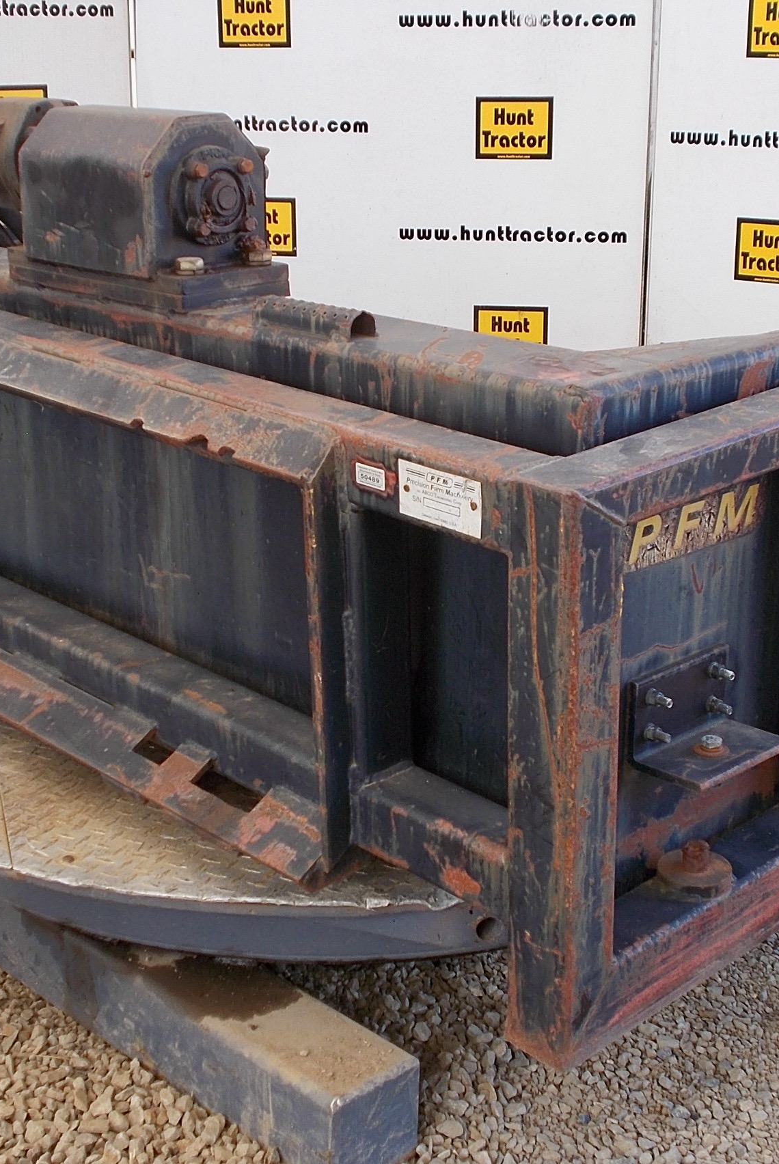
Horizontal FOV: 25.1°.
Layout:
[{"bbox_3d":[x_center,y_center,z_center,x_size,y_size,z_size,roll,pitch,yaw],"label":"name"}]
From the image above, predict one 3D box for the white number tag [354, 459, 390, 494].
[{"bbox_3d":[-0.016,-0.094,1.565,0.003,0.023,0.044,-20,27,-39],"label":"white number tag"}]

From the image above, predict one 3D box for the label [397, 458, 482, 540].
[{"bbox_3d":[0.043,-0.072,1.506,0.003,0.049,0.100,-20,27,-39],"label":"label"}]

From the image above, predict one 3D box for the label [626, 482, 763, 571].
[{"bbox_3d":[0.285,-0.053,1.622,0.203,0.053,0.003,-17,26,-40],"label":"label"}]

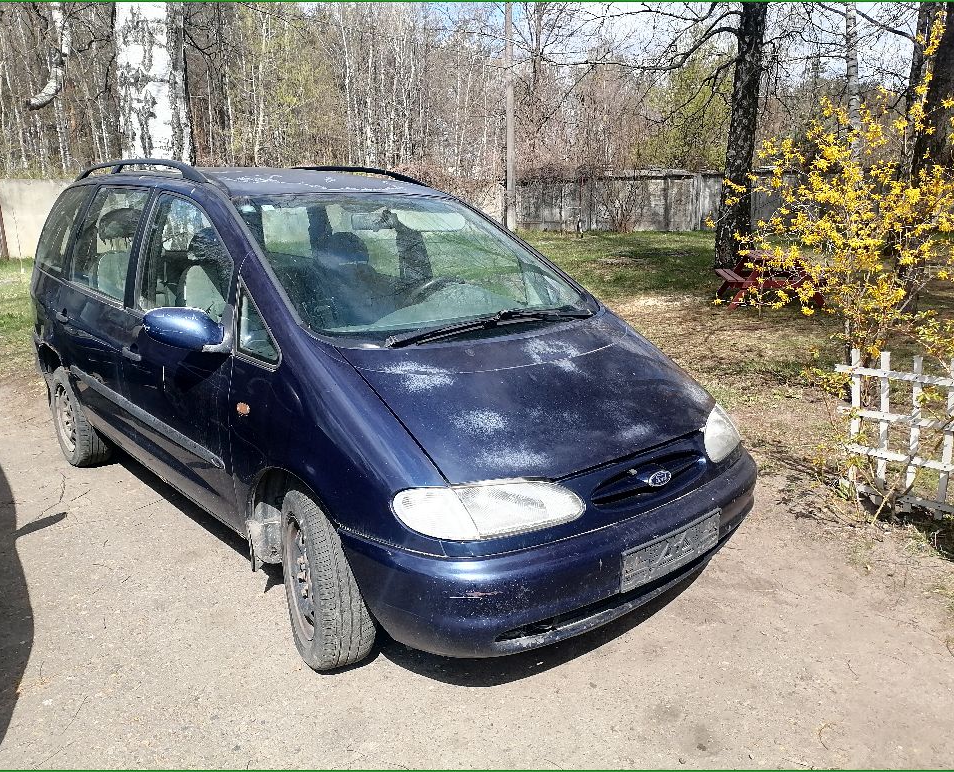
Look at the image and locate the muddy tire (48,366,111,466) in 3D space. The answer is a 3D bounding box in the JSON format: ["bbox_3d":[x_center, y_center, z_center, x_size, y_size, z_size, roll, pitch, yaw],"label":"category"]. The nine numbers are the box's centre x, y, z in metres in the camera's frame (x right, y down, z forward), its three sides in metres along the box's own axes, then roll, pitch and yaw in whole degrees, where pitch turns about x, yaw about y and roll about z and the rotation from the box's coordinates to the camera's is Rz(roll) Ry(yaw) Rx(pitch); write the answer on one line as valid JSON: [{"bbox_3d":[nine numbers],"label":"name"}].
[{"bbox_3d":[-2.393,0.186,4.715,0.200,0.625,0.625,-11,17,-40],"label":"muddy tire"}]

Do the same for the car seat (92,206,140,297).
[{"bbox_3d":[-1.835,-0.425,4.317,0.480,1.090,0.680,-11,17,-40],"label":"car seat"}]

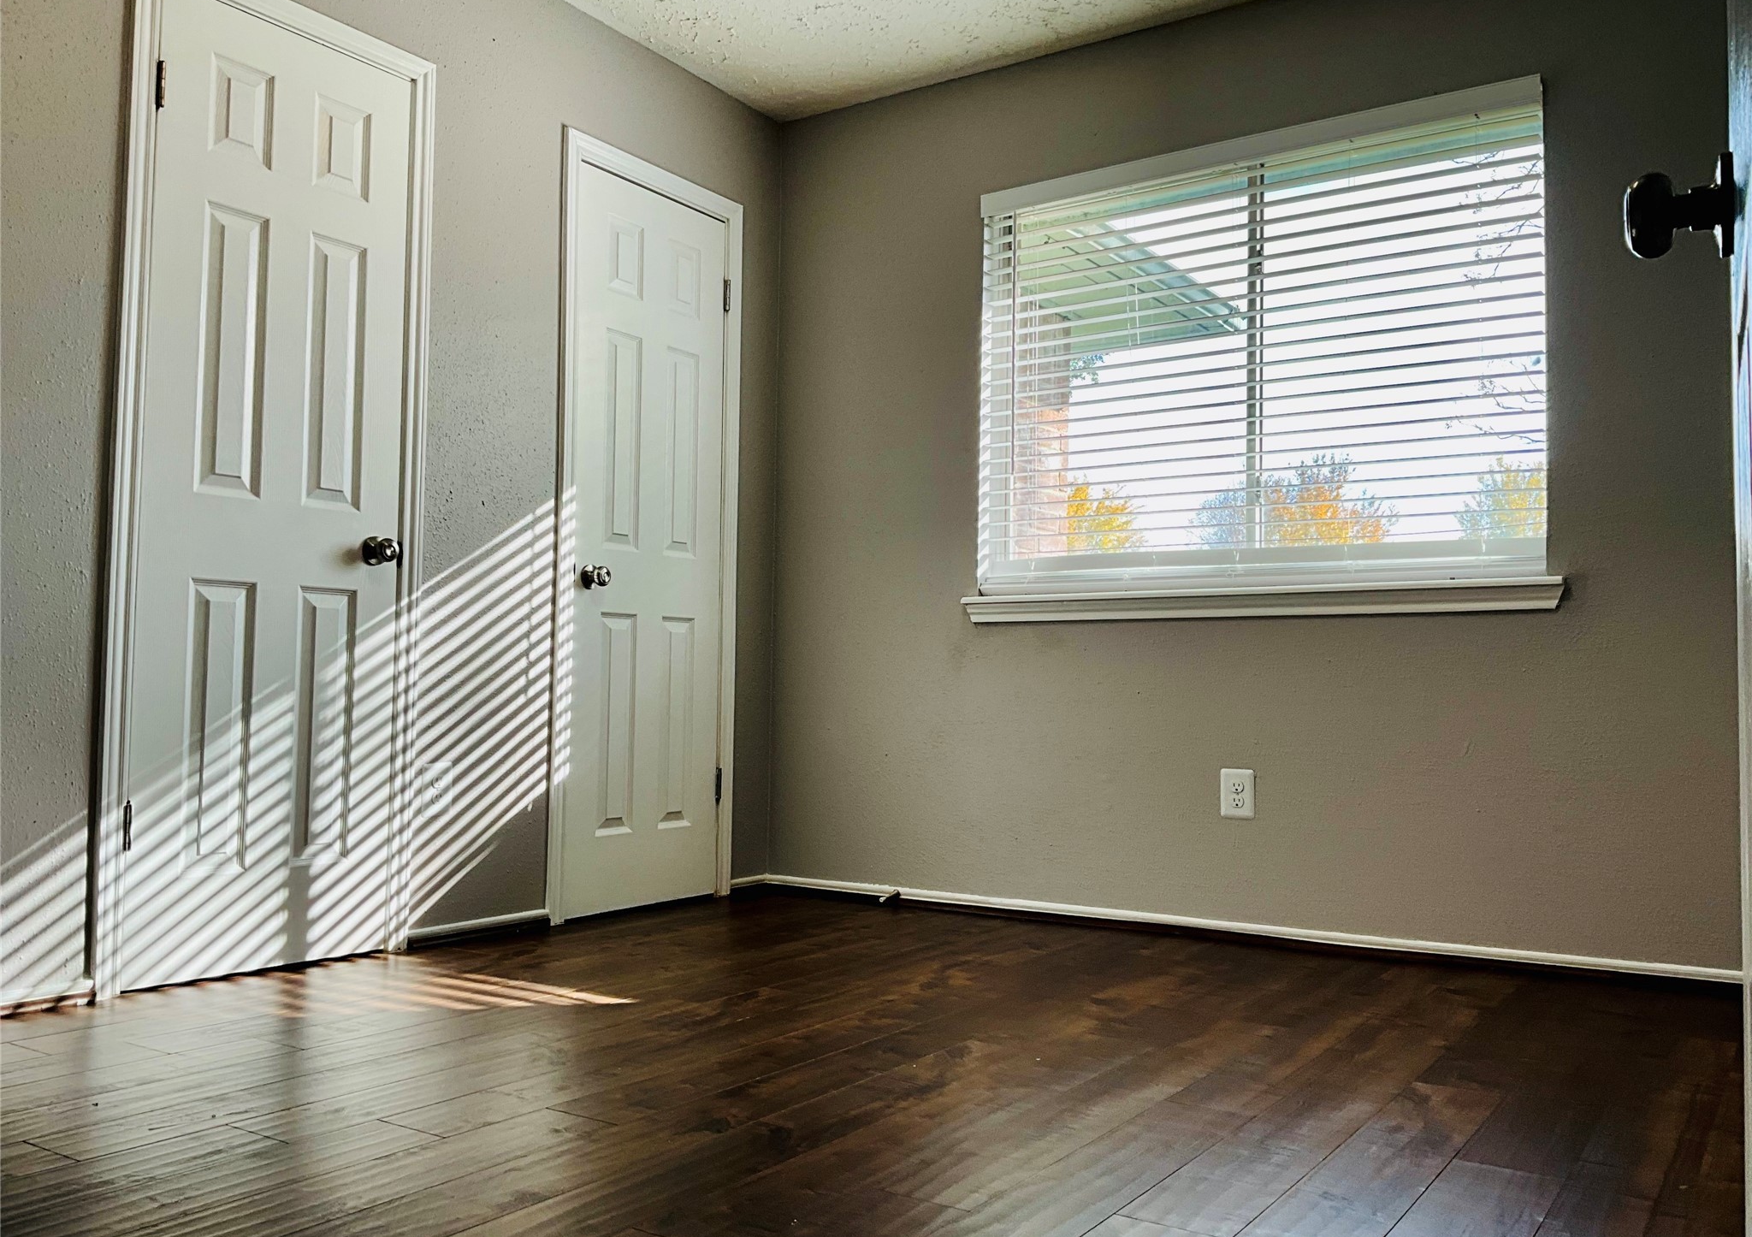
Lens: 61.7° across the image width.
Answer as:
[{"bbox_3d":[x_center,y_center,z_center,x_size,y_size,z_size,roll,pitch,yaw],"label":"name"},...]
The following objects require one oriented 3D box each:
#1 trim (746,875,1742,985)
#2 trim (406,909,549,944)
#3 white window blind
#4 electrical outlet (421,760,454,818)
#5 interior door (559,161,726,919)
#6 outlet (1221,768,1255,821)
[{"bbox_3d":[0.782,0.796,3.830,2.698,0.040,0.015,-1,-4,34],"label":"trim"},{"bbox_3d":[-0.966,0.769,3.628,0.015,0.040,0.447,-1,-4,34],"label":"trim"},{"bbox_3d":[0.940,-0.629,3.835,1.570,1.250,0.130,-1,-4,34],"label":"white window blind"},{"bbox_3d":[-1.051,0.410,3.520,0.010,0.124,0.085,-1,-4,34],"label":"electrical outlet"},{"bbox_3d":[-0.651,-0.207,4.176,0.040,2.030,0.610,-1,-4,34],"label":"interior door"},{"bbox_3d":[0.925,0.451,3.760,0.085,0.124,0.010,-1,-4,34],"label":"outlet"}]

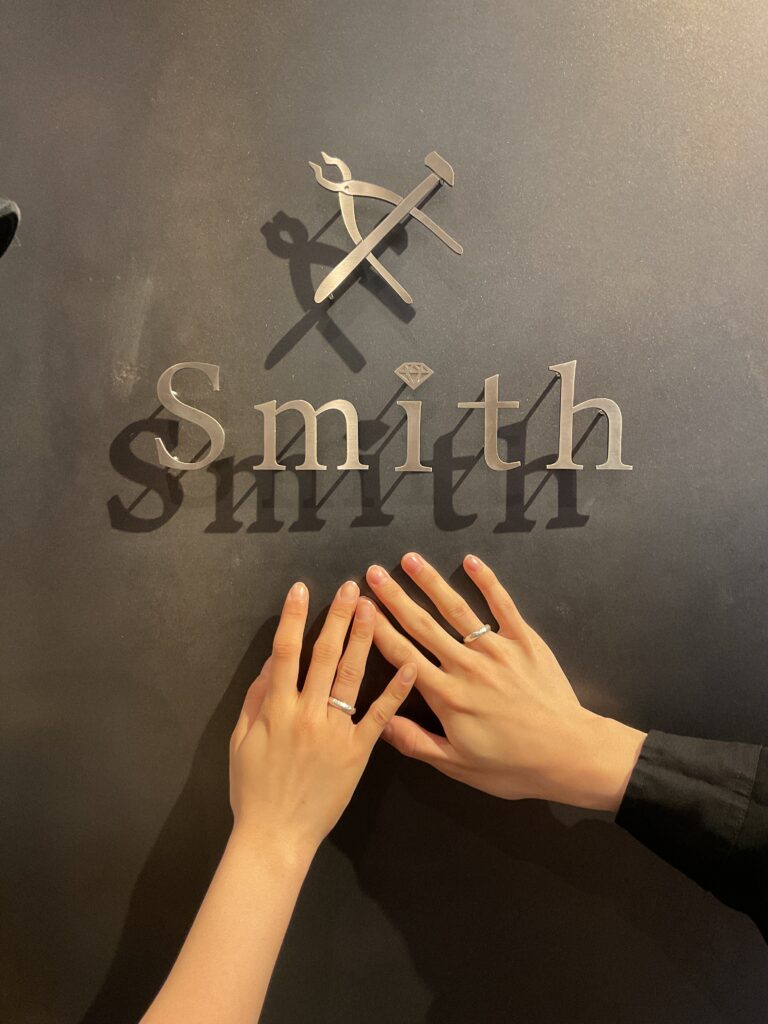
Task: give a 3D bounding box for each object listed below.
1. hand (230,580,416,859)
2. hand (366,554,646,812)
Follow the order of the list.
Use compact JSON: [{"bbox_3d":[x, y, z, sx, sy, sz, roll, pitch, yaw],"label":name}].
[{"bbox_3d":[-0.040,0.132,0.555,0.107,0.179,0.055,11,-12,0],"label":"hand"},{"bbox_3d":[0.064,0.117,0.555,0.217,0.129,0.065,38,0,10],"label":"hand"}]

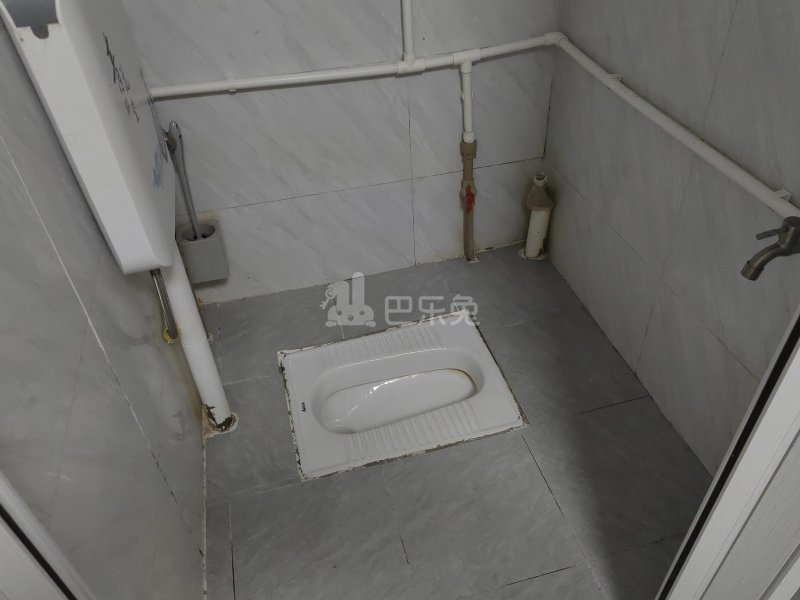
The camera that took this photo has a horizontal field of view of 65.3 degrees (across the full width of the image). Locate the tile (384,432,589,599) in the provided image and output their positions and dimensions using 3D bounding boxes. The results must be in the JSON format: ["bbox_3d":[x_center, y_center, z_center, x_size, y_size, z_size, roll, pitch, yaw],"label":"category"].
[{"bbox_3d":[0.140,0.392,1.166,0.296,0.010,0.296,-11,41,-9],"label":"tile"}]

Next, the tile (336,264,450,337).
[{"bbox_3d":[-0.010,0.015,1.628,0.300,0.010,0.285,-11,41,-10],"label":"tile"}]

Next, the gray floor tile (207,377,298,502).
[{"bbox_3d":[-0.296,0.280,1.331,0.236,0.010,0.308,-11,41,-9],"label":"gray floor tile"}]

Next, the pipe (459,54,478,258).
[{"bbox_3d":[0.175,-0.327,1.583,0.040,0.551,0.044,-3,40,3],"label":"pipe"}]

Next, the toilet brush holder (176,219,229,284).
[{"bbox_3d":[-0.474,-0.115,1.514,0.102,0.108,0.087,-11,41,-9],"label":"toilet brush holder"}]

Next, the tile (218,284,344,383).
[{"bbox_3d":[-0.298,0.077,1.571,0.300,0.010,0.303,-11,41,-10],"label":"tile"}]

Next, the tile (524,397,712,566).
[{"bbox_3d":[0.432,0.334,1.214,0.307,0.010,0.299,-11,41,-9],"label":"tile"}]

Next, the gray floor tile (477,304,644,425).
[{"bbox_3d":[0.360,0.149,1.440,0.306,0.010,0.302,-11,41,-9],"label":"gray floor tile"}]

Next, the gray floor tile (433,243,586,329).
[{"bbox_3d":[0.286,-0.037,1.673,0.309,0.010,0.303,-11,41,-10],"label":"gray floor tile"}]

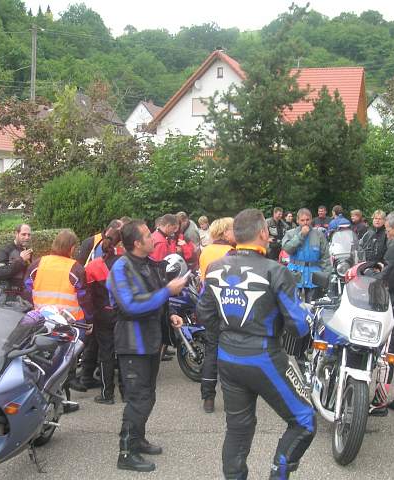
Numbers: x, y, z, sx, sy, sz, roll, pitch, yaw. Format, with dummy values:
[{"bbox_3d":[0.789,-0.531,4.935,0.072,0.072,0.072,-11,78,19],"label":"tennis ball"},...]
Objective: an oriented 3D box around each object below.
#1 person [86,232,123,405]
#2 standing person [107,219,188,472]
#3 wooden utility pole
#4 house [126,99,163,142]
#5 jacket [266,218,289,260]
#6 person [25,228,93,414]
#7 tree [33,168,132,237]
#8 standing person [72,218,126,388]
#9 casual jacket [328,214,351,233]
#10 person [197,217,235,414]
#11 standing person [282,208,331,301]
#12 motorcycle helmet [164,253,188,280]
[{"bbox_3d":[-0.870,0.717,6.755,0.500,1.640,0.520,-2,3,-41],"label":"person"},{"bbox_3d":[-0.362,0.723,5.134,0.580,1.770,0.540,1,2,15],"label":"standing person"},{"bbox_3d":[-8.600,-6.604,36.734,0.280,9.500,0.280,0,3,0],"label":"wooden utility pole"},{"bbox_3d":[-9.500,-24.551,152.028,8.200,9.300,11.000,1,3,26],"label":"house"},{"bbox_3d":[1.399,-0.005,12.210,0.500,0.730,0.360,-1,3,-23],"label":"jacket"},{"bbox_3d":[-1.269,0.708,6.484,0.620,1.690,0.420,1,2,18],"label":"person"},{"bbox_3d":[-2.343,-0.178,14.505,2.100,2.600,2.000,0,2,0],"label":"tree"},{"bbox_3d":[-1.021,0.645,7.282,0.580,1.740,0.560,-2,3,-41],"label":"standing person"},{"bbox_3d":[2.640,-0.121,13.008,0.540,0.700,0.360,-2,3,-30],"label":"casual jacket"},{"bbox_3d":[0.200,0.655,6.187,0.520,1.670,0.420,2,3,37],"label":"person"},{"bbox_3d":[1.250,0.505,8.232,0.560,1.770,0.420,0,3,8],"label":"standing person"},{"bbox_3d":[-0.233,0.311,7.619,0.320,0.270,0.250,-2,3,-41],"label":"motorcycle helmet"}]

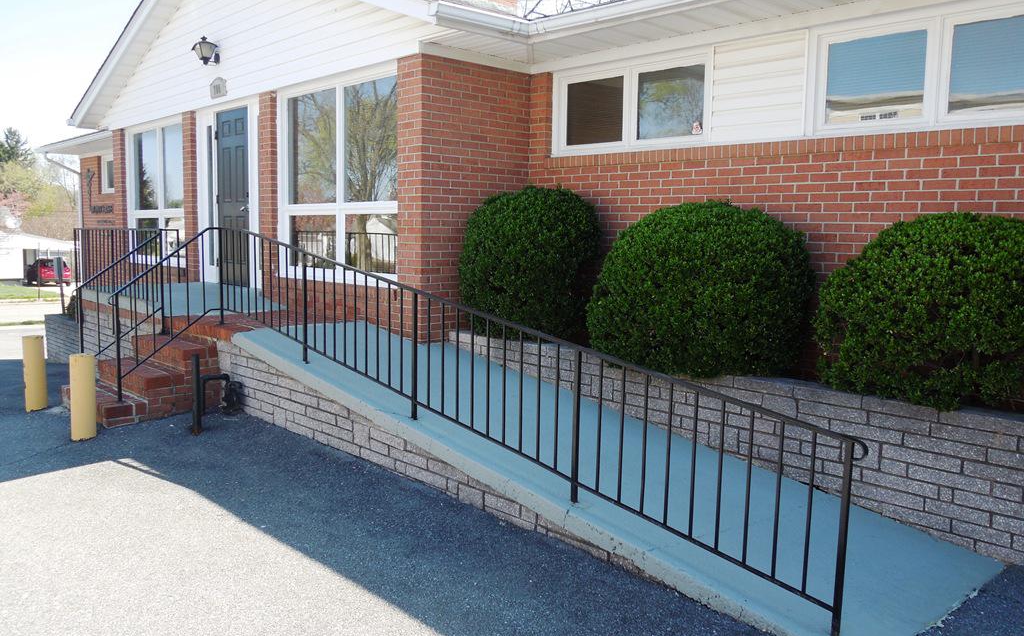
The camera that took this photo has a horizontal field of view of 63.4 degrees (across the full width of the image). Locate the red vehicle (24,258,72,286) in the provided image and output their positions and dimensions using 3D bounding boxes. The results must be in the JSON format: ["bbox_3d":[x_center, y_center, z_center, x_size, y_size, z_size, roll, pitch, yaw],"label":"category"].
[{"bbox_3d":[-30.800,-3.030,55.000,1.770,1.580,4.300,-5,8,-43],"label":"red vehicle"}]

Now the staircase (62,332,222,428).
[{"bbox_3d":[-3.156,0.476,7.070,0.950,0.600,1.150,-5,8,-43],"label":"staircase"}]

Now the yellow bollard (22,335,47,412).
[{"bbox_3d":[-4.066,0.467,7.056,0.172,0.605,0.172,-5,8,-43],"label":"yellow bollard"}]

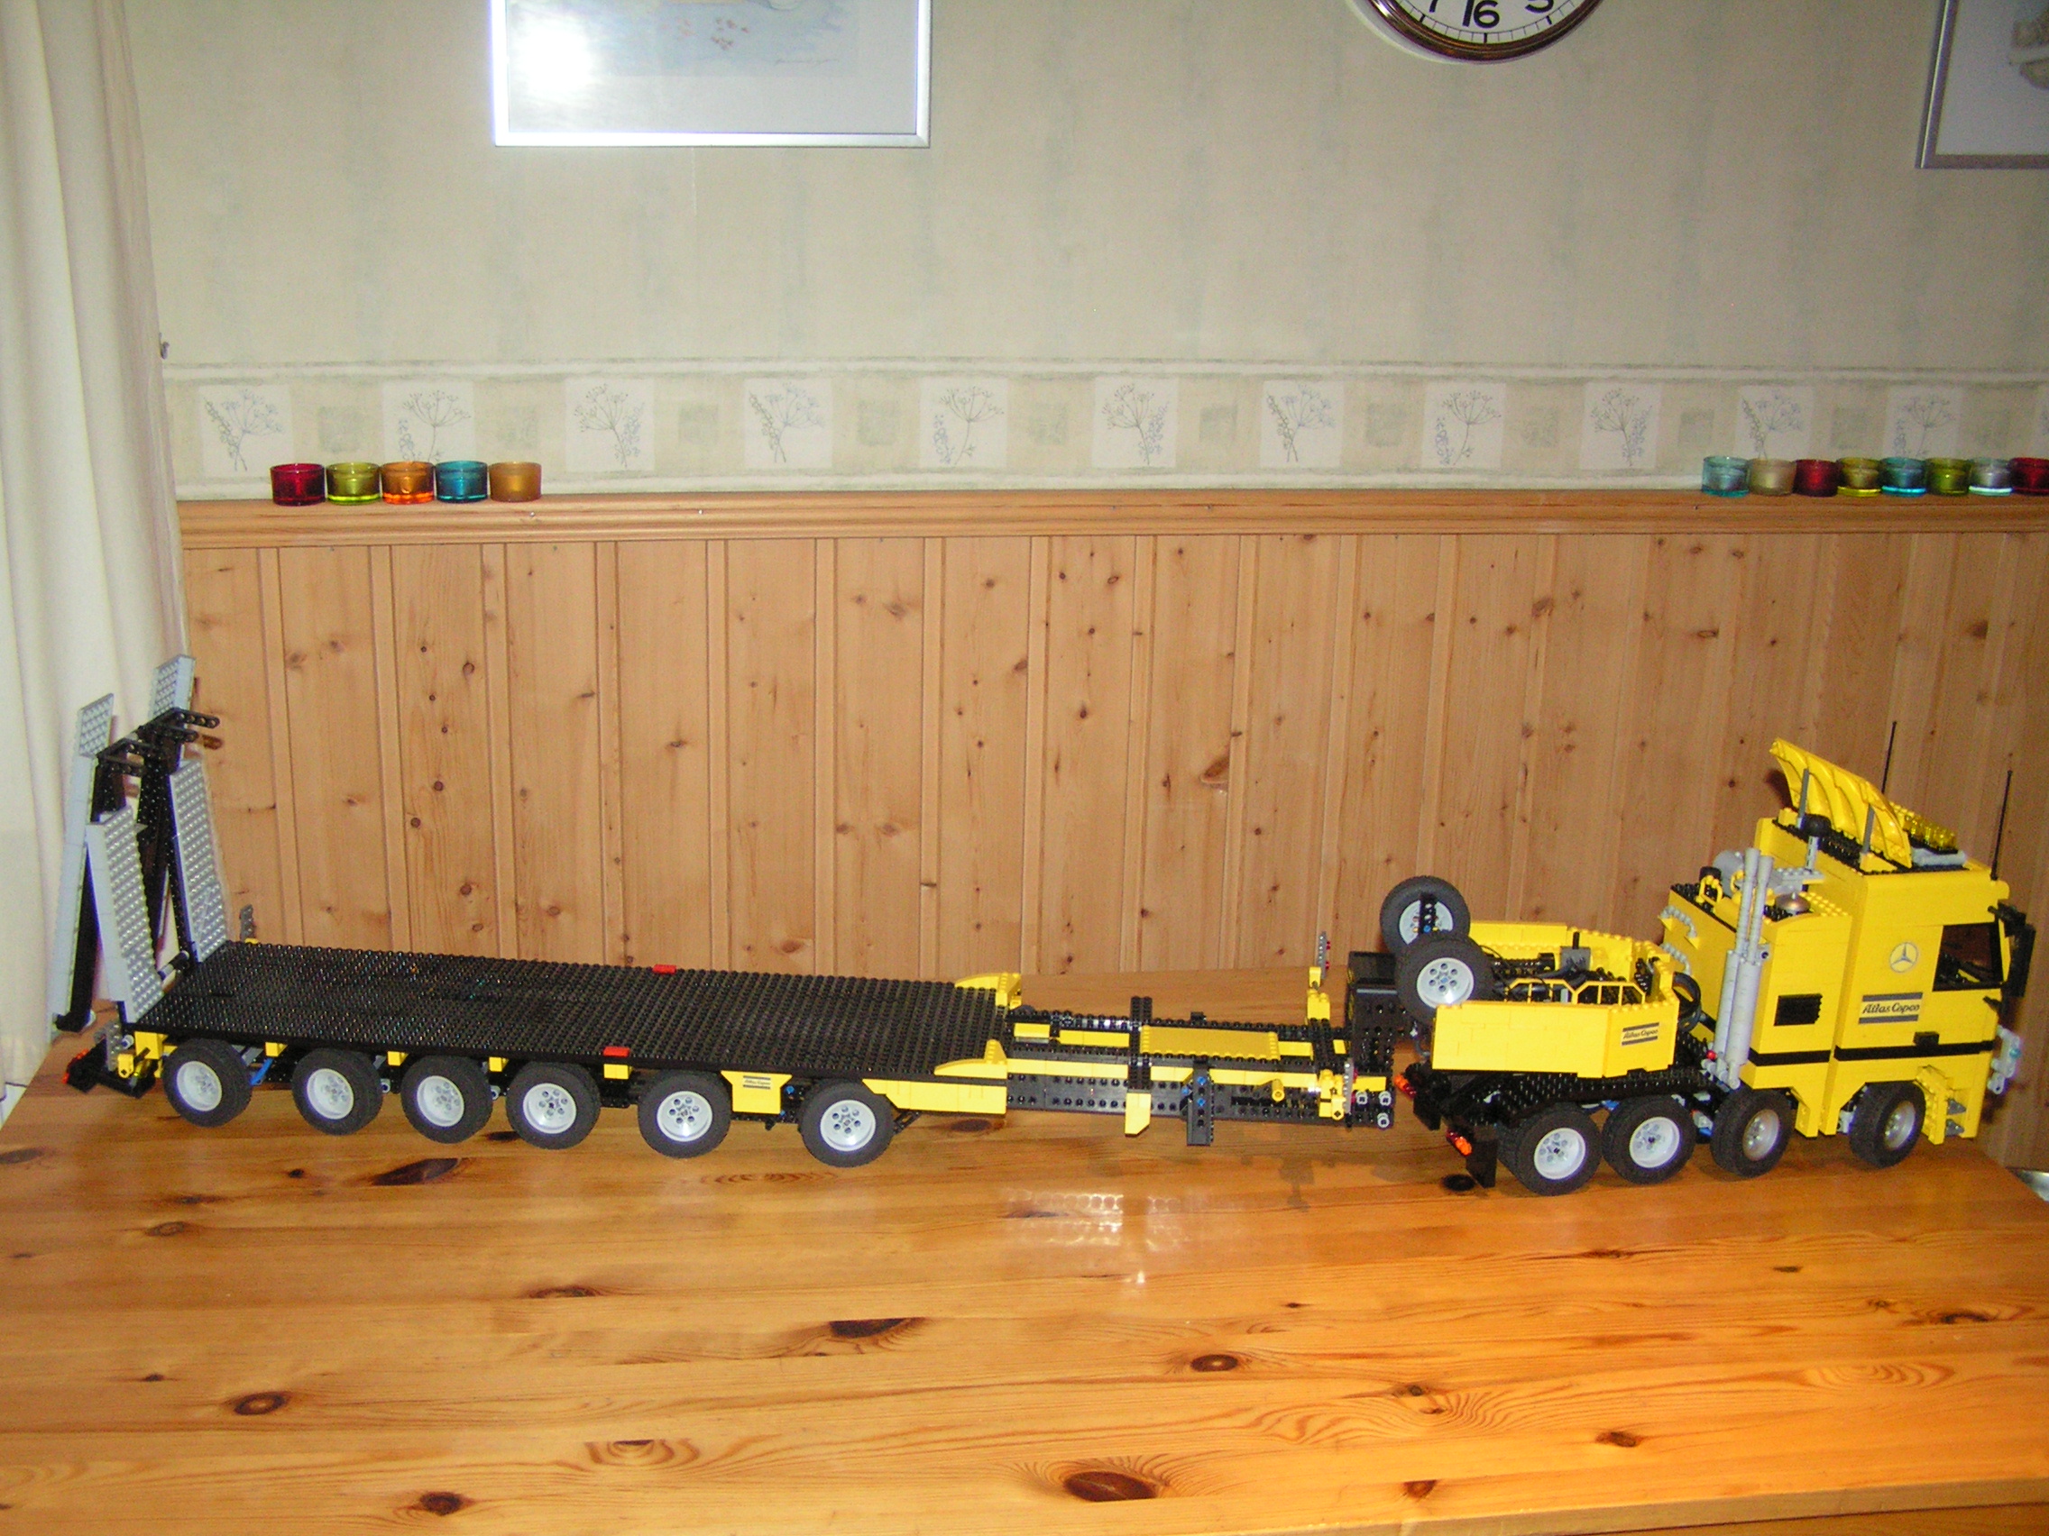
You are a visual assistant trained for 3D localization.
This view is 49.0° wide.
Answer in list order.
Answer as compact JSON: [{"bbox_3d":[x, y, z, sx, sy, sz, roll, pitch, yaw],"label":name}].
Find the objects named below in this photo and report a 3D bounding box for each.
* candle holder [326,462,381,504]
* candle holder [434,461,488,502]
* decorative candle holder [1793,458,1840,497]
[{"bbox_3d":[-0.639,-0.272,2.142,0.049,0.034,0.049,-1,18,-9],"label":"candle holder"},{"bbox_3d":[-0.540,-0.276,2.158,0.049,0.034,0.049,-1,18,-9],"label":"candle holder"},{"bbox_3d":[0.849,-0.312,2.413,0.049,0.034,0.049,-1,18,-9],"label":"decorative candle holder"}]

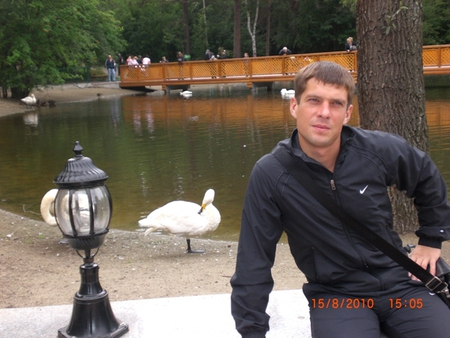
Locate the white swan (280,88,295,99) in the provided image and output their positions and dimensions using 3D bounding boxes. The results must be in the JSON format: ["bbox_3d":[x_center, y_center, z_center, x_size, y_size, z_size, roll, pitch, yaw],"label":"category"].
[{"bbox_3d":[2.982,-3.585,31.000,0.780,0.360,0.360,-3,10,0],"label":"white swan"}]

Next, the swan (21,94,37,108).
[{"bbox_3d":[-8.667,-2.982,29.300,0.760,0.650,0.360,3,11,30],"label":"swan"}]

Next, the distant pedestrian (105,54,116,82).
[{"bbox_3d":[-7.442,-6.561,43.300,0.580,1.760,0.360,-4,10,-10],"label":"distant pedestrian"}]

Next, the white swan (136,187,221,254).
[{"bbox_3d":[-0.458,0.524,6.750,0.810,0.645,0.360,-1,10,10],"label":"white swan"}]

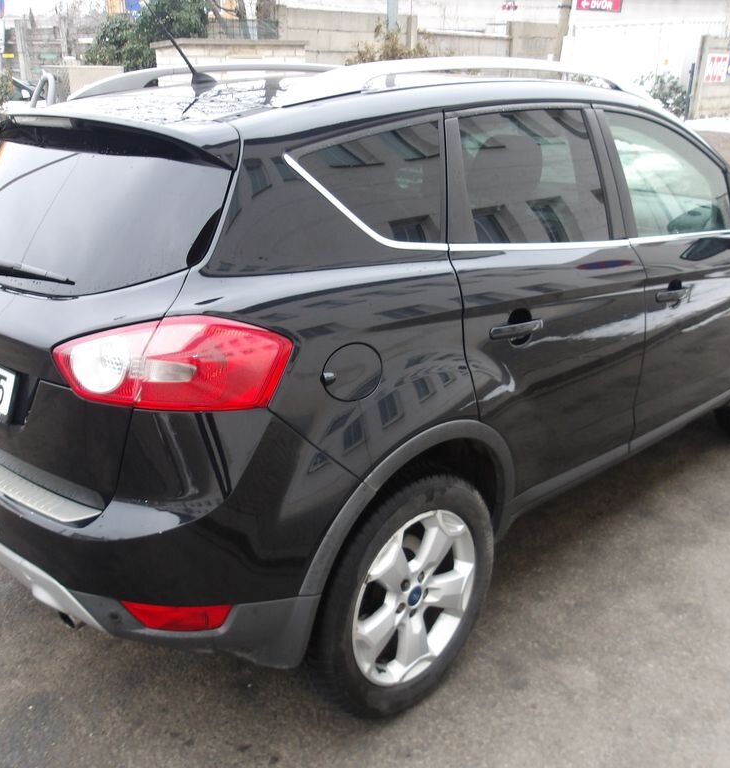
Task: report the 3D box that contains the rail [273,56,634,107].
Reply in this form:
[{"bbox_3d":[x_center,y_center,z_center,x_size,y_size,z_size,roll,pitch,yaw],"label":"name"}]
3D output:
[{"bbox_3d":[0.363,-0.860,2.278,1.520,0.140,0.100,-18,27,-42],"label":"rail"}]

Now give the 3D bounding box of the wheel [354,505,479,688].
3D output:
[{"bbox_3d":[0.082,0.540,2.142,0.474,0.474,0.190,-18,26,-42],"label":"wheel"}]

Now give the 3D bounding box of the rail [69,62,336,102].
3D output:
[{"bbox_3d":[-0.381,-1.149,3.078,1.660,0.150,0.070,-18,26,-42],"label":"rail"}]

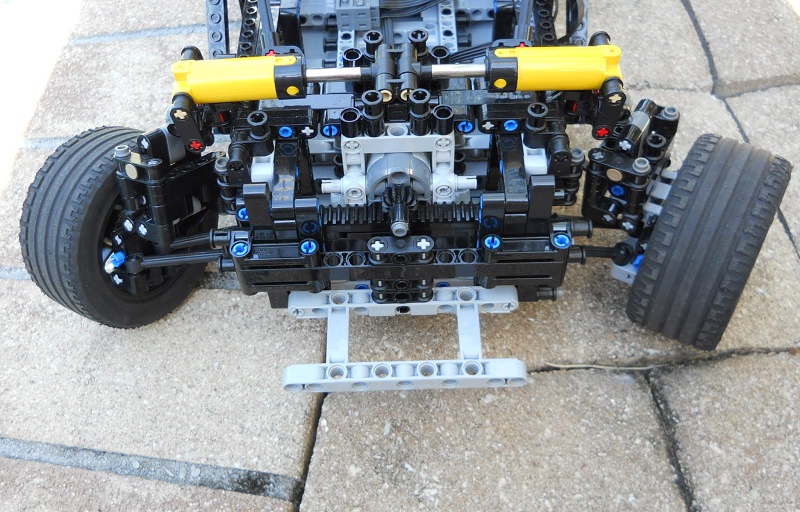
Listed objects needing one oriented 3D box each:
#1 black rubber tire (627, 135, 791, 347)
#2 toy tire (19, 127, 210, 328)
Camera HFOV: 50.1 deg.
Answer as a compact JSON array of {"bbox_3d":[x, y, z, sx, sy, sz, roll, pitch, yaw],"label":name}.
[{"bbox_3d":[0.122,-0.005,0.339,0.036,0.082,0.082,23,58,19],"label":"black rubber tire"},{"bbox_3d":[-0.116,-0.012,0.363,0.036,0.082,0.082,19,56,27],"label":"toy tire"}]

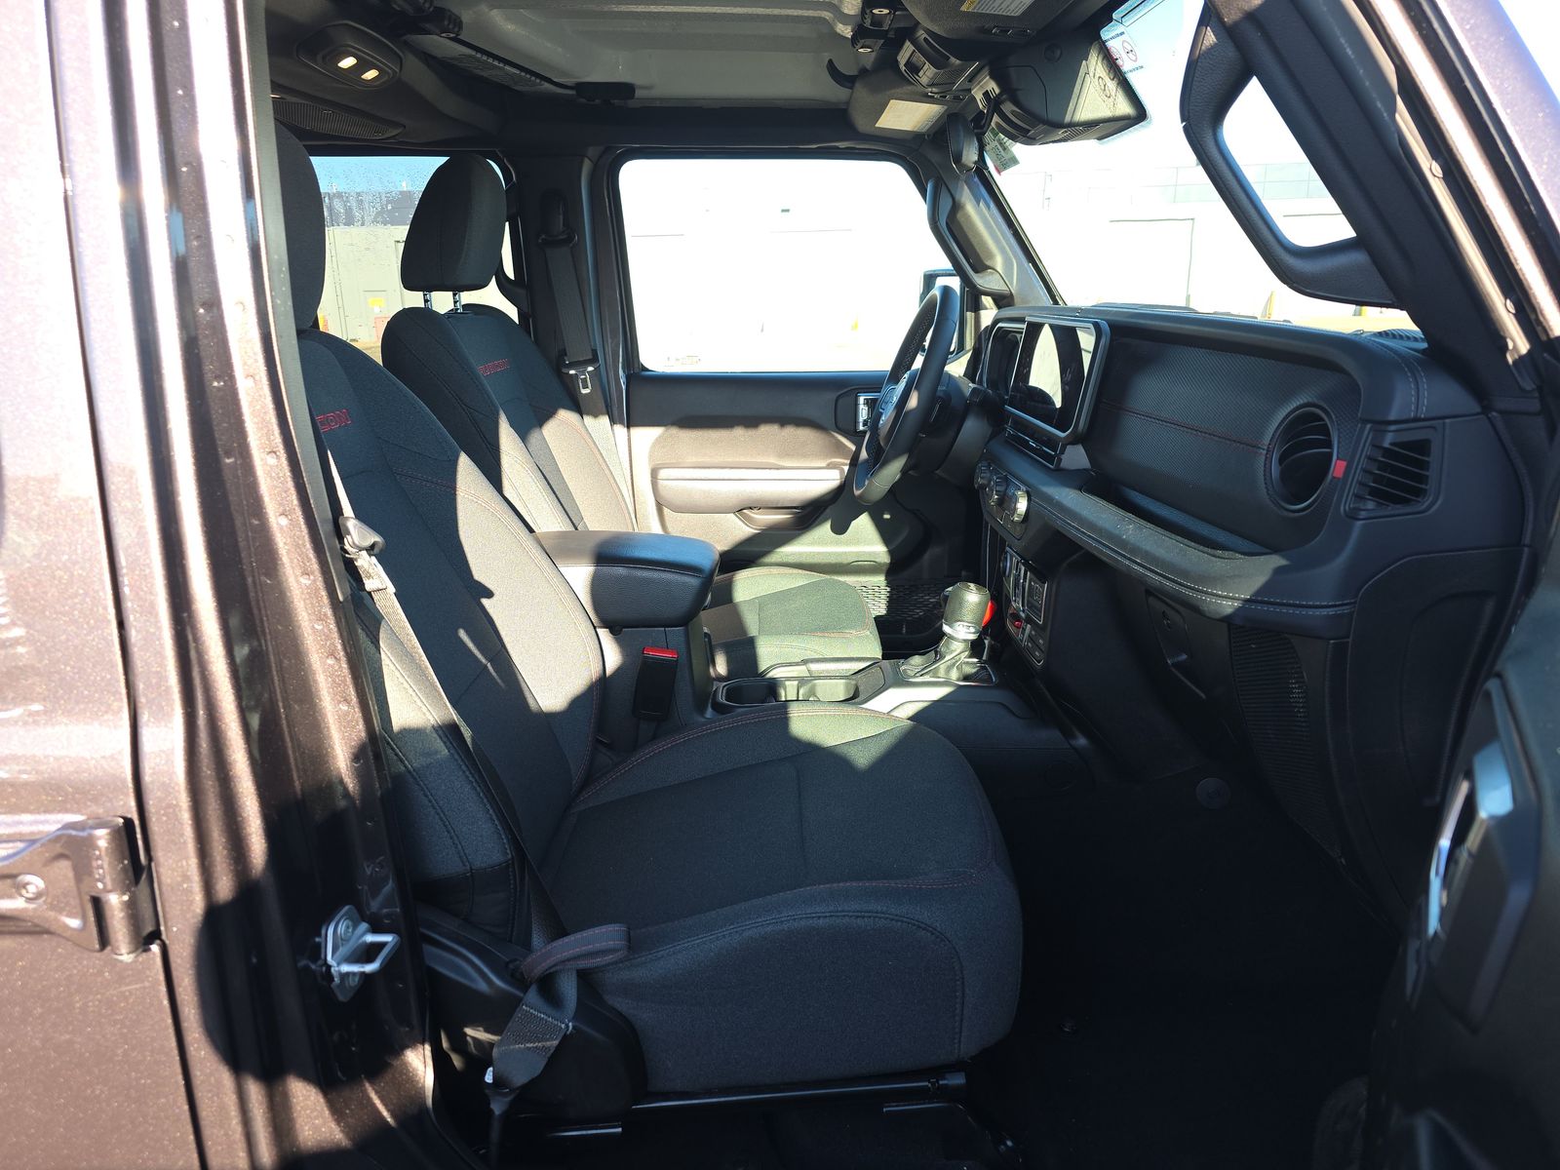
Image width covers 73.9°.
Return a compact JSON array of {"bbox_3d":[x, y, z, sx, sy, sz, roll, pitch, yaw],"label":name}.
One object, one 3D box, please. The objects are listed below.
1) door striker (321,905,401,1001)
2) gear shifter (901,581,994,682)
[{"bbox_3d":[-0.302,0.271,0.749,0.051,0.071,0.047,0,15,1],"label":"door striker"},{"bbox_3d":[0.233,0.058,1.452,0.112,0.138,0.087,0,15,1],"label":"gear shifter"}]

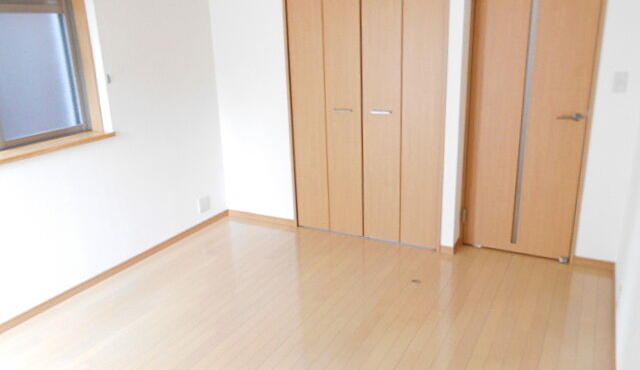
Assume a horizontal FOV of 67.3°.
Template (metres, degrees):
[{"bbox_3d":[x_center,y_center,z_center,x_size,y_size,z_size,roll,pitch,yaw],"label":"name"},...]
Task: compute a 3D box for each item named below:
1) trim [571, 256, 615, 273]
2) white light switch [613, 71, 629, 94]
[{"bbox_3d":[1.820,0.529,3.190,0.240,0.062,0.015,7,20,29],"label":"trim"},{"bbox_3d":[1.773,-0.604,2.837,0.070,0.121,0.010,8,20,29],"label":"white light switch"}]

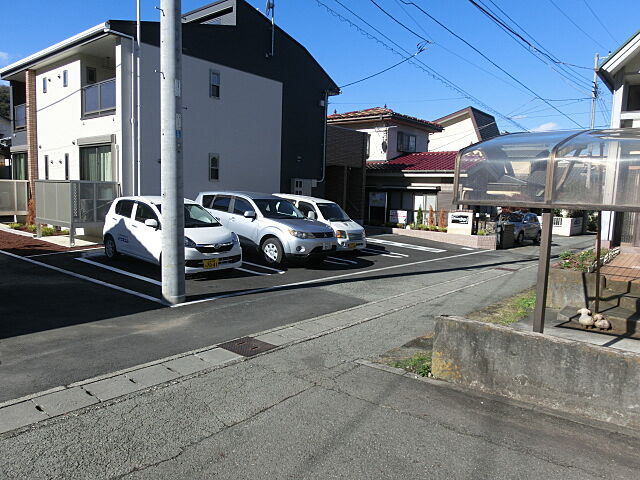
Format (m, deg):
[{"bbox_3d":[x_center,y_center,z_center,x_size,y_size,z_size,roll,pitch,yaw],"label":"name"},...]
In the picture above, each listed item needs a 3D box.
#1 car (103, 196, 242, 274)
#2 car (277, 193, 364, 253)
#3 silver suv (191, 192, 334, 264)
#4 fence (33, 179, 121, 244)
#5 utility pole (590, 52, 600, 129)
[{"bbox_3d":[-3.095,-0.165,9.760,3.395,1.500,1.475,8,8,41],"label":"car"},{"bbox_3d":[-0.190,-0.512,14.240,3.395,1.650,1.475,8,8,40],"label":"car"},{"bbox_3d":[-1.609,-0.465,12.710,4.620,1.680,1.800,8,8,39],"label":"silver suv"},{"bbox_3d":[-6.911,-0.815,13.100,2.550,1.670,1.220,7,8,40],"label":"fence"},{"bbox_3d":[19.015,-6.883,32.624,0.340,12.200,0.340,7,8,40],"label":"utility pole"}]

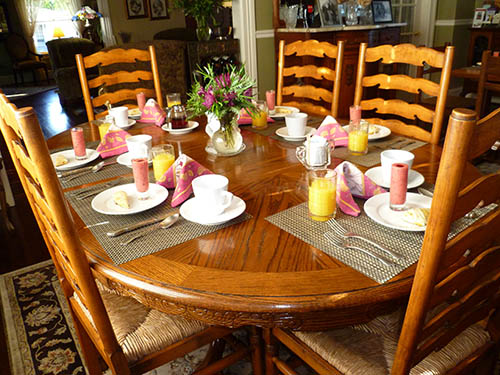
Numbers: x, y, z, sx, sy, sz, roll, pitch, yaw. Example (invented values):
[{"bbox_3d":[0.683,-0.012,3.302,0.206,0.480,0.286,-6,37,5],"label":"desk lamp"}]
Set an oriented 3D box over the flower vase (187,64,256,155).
[{"bbox_3d":[-0.096,-0.266,1.384,0.245,0.295,0.240,-4,25,-3],"label":"flower vase"}]

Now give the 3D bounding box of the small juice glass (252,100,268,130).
[{"bbox_3d":[0.045,-0.318,1.759,0.067,0.104,0.067,-3,24,0],"label":"small juice glass"}]

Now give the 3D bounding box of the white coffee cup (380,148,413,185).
[{"bbox_3d":[0.409,-0.055,1.120,0.088,0.080,0.108,11,28,27],"label":"white coffee cup"}]

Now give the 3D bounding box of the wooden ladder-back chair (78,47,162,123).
[{"bbox_3d":[-0.546,-0.180,2.220,0.480,1.055,0.500,-18,28,-31],"label":"wooden ladder-back chair"}]

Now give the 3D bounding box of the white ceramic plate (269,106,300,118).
[{"bbox_3d":[0.126,-0.338,1.852,0.198,0.022,0.198,-1,25,4],"label":"white ceramic plate"}]

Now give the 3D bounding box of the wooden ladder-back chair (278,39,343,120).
[{"bbox_3d":[0.213,-0.216,2.208,0.490,1.055,0.500,14,29,33],"label":"wooden ladder-back chair"}]

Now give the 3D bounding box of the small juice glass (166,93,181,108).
[{"bbox_3d":[-0.351,-0.386,1.904,0.067,0.105,0.067,-7,25,-9],"label":"small juice glass"}]

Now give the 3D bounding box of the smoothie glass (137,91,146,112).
[{"bbox_3d":[-0.504,-0.390,1.906,0.042,0.105,0.042,-9,25,-13],"label":"smoothie glass"}]

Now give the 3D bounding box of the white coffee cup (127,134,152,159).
[{"bbox_3d":[-0.369,-0.128,1.361,0.087,0.078,0.112,-16,28,-27],"label":"white coffee cup"}]

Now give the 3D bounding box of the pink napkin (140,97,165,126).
[{"bbox_3d":[-0.445,-0.359,1.856,0.150,0.105,0.115,-21,30,-34],"label":"pink napkin"}]

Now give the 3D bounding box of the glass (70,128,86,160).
[{"bbox_3d":[-0.606,-0.156,1.433,0.050,0.106,0.050,-3,24,0],"label":"glass"}]

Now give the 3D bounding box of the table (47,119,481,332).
[{"bbox_3d":[-0.057,0.215,1.606,1.230,0.760,1.745,-19,29,-31],"label":"table"}]

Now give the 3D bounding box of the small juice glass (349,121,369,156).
[{"bbox_3d":[0.361,-0.164,1.345,0.067,0.106,0.067,4,25,15],"label":"small juice glass"}]

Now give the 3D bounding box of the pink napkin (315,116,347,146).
[{"bbox_3d":[0.306,-0.223,1.512,0.190,0.108,0.150,-2,24,3],"label":"pink napkin"}]

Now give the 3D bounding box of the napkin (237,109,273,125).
[{"bbox_3d":[0.008,-0.340,1.771,0.120,0.102,0.155,-19,29,-31],"label":"napkin"}]

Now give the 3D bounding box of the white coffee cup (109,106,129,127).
[{"bbox_3d":[-0.595,-0.322,1.851,0.115,0.074,0.090,-18,28,-31],"label":"white coffee cup"}]

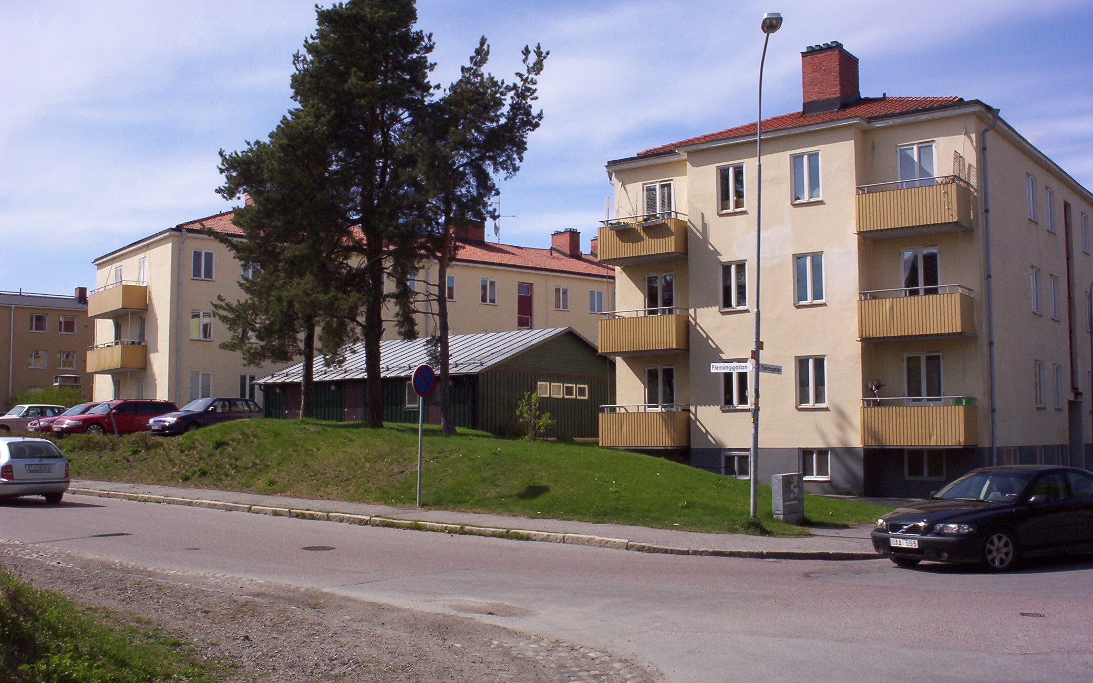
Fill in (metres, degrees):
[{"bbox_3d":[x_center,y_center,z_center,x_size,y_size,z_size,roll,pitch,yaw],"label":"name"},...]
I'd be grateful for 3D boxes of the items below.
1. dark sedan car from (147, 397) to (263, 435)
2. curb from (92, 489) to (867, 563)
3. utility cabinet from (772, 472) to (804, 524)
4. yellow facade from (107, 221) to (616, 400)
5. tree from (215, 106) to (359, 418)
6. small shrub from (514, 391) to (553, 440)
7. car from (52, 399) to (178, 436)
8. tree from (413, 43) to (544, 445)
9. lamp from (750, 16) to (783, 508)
[{"bbox_3d":[-12.617,2.806,42.113,1.690,1.470,4.350,-3,-6,30],"label":"dark sedan car"},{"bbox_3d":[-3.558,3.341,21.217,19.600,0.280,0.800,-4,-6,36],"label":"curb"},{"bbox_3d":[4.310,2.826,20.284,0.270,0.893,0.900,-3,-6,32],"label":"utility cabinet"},{"bbox_3d":[-9.126,0.615,62.763,27.000,9.500,11.000,4,-6,-37],"label":"yellow facade"},{"bbox_3d":[-7.289,-2.246,31.800,4.052,8.955,3.900,0,-5,0],"label":"tree"},{"bbox_3d":[-0.412,2.416,36.426,1.291,1.562,1.250,0,-5,0],"label":"small shrub"},{"bbox_3d":[-15.983,3.016,42.697,1.770,1.450,4.600,-3,-6,34],"label":"car"},{"bbox_3d":[-1.684,-2.751,28.632,3.432,10.111,3.400,0,-5,0],"label":"tree"},{"bbox_3d":[3.903,-1.363,20.126,0.330,9.124,0.800,3,-6,-30],"label":"lamp"}]

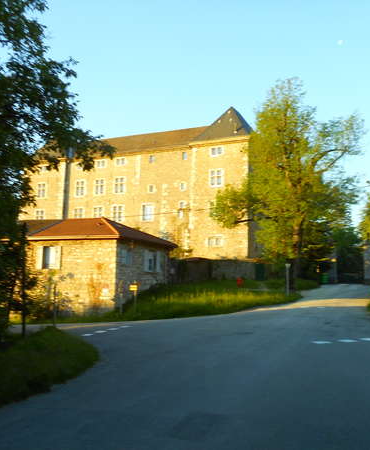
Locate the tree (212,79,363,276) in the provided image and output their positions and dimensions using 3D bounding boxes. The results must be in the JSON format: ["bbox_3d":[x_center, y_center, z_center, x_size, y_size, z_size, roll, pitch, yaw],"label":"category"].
[{"bbox_3d":[8.818,-4.134,43.245,12.500,17.700,12.000,1,-8,0],"label":"tree"}]

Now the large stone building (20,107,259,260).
[{"bbox_3d":[-6.073,-4.268,73.809,35.500,22.500,12.000,-2,-9,24],"label":"large stone building"}]

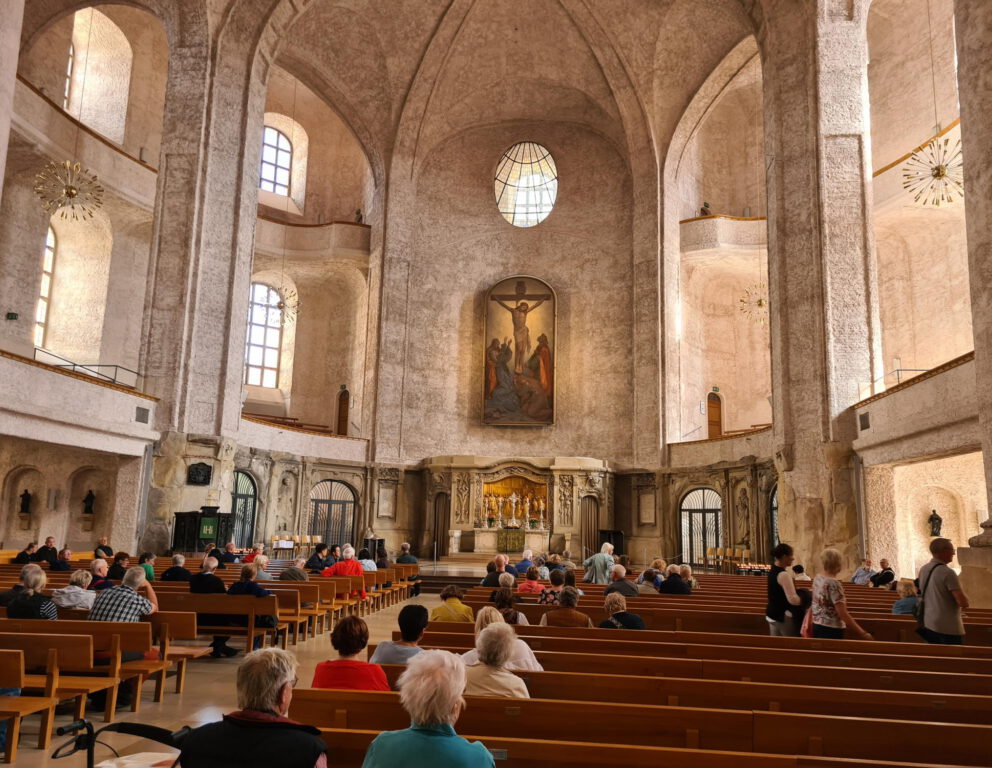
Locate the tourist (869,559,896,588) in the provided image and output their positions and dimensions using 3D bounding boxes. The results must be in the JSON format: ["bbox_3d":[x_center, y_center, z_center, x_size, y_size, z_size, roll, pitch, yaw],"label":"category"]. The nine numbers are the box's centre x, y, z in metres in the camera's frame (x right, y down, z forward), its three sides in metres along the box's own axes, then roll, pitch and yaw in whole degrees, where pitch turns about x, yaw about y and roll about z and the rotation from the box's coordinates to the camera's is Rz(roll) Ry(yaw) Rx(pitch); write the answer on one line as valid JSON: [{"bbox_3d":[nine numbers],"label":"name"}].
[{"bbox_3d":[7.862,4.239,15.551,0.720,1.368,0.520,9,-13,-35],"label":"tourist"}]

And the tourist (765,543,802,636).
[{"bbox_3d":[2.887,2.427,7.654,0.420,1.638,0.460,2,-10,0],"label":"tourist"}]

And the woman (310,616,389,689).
[{"bbox_3d":[-0.774,1.981,4.583,0.470,1.208,0.750,1,-9,6],"label":"woman"}]

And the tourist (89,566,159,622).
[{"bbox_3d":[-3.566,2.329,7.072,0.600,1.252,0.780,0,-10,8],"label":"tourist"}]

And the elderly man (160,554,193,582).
[{"bbox_3d":[-4.571,3.135,11.416,0.480,1.197,0.760,1,-9,5],"label":"elderly man"}]

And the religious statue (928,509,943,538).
[{"bbox_3d":[11.738,3.710,20.540,0.350,0.735,0.270,0,-10,6],"label":"religious statue"}]

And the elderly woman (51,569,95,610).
[{"bbox_3d":[-4.006,2.459,7.705,0.480,1.203,0.760,0,-9,10],"label":"elderly woman"}]

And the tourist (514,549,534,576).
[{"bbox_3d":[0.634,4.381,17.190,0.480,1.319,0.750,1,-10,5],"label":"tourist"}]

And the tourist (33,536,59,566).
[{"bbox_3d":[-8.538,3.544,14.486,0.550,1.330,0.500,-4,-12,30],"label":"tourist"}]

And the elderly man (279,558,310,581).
[{"bbox_3d":[-3.070,3.331,12.172,0.480,1.184,0.780,-2,-9,20],"label":"elderly man"}]

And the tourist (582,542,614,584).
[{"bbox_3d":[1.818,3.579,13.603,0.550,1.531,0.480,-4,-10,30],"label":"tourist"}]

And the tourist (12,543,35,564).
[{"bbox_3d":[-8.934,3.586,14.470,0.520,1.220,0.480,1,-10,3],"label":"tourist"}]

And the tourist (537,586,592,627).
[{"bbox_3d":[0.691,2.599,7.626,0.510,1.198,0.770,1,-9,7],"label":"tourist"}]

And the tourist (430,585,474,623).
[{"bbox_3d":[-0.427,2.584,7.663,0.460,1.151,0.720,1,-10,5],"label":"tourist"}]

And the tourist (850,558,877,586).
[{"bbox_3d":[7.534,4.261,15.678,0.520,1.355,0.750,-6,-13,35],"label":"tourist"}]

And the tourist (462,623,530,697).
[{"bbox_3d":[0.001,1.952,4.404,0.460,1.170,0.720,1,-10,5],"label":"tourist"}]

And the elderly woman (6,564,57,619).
[{"bbox_3d":[-4.199,2.308,7.030,0.470,1.244,0.720,1,-10,5],"label":"elderly woman"}]

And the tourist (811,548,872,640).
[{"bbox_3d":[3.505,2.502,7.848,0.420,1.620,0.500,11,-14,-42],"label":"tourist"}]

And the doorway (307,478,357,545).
[{"bbox_3d":[-6.703,5.482,31.304,1.944,3.075,0.400,7,-12,-27],"label":"doorway"}]

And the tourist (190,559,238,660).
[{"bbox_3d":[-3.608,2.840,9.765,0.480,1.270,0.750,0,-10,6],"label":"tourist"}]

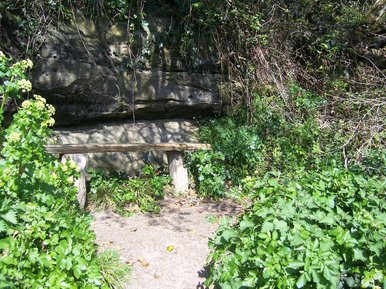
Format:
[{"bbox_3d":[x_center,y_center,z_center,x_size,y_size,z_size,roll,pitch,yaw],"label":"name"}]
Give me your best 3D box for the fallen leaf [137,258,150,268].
[{"bbox_3d":[-0.237,0.575,1.940,0.050,0.018,0.080,-4,8,-27],"label":"fallen leaf"}]

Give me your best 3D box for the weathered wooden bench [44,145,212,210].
[{"bbox_3d":[-0.470,0.245,3.300,1.420,0.480,0.280,-1,2,-36],"label":"weathered wooden bench"}]

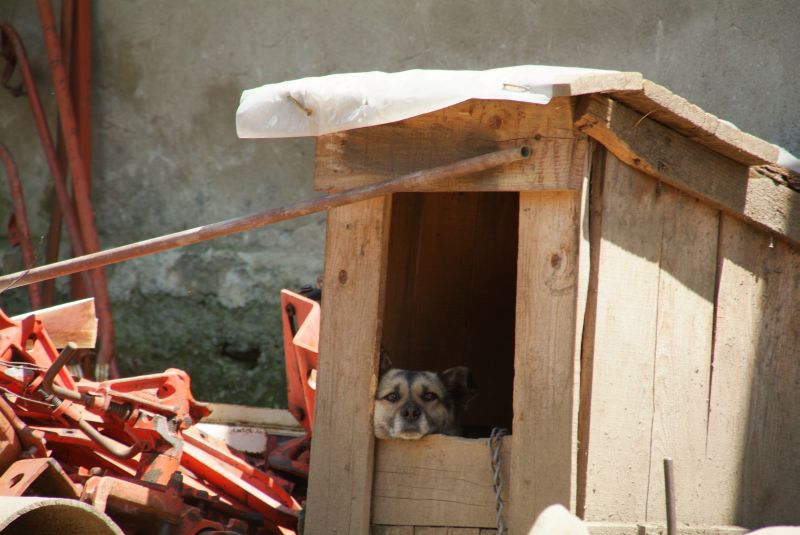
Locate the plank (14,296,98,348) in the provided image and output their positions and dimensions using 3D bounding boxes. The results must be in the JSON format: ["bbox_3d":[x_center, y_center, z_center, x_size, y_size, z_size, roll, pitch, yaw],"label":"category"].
[{"bbox_3d":[-0.637,0.106,12.161,0.180,0.090,0.025,-7,2,3],"label":"plank"}]

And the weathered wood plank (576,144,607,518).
[{"bbox_3d":[0.342,0.114,11.913,0.030,0.675,0.035,2,1,32],"label":"weathered wood plank"}]

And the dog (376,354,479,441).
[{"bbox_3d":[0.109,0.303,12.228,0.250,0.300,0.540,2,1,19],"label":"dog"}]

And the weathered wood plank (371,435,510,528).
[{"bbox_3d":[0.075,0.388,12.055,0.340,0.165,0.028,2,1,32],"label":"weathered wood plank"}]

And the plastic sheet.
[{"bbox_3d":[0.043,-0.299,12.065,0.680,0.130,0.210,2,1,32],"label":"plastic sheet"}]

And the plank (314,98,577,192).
[{"bbox_3d":[0.084,-0.222,12.016,0.560,0.170,0.028,2,1,32],"label":"plank"}]

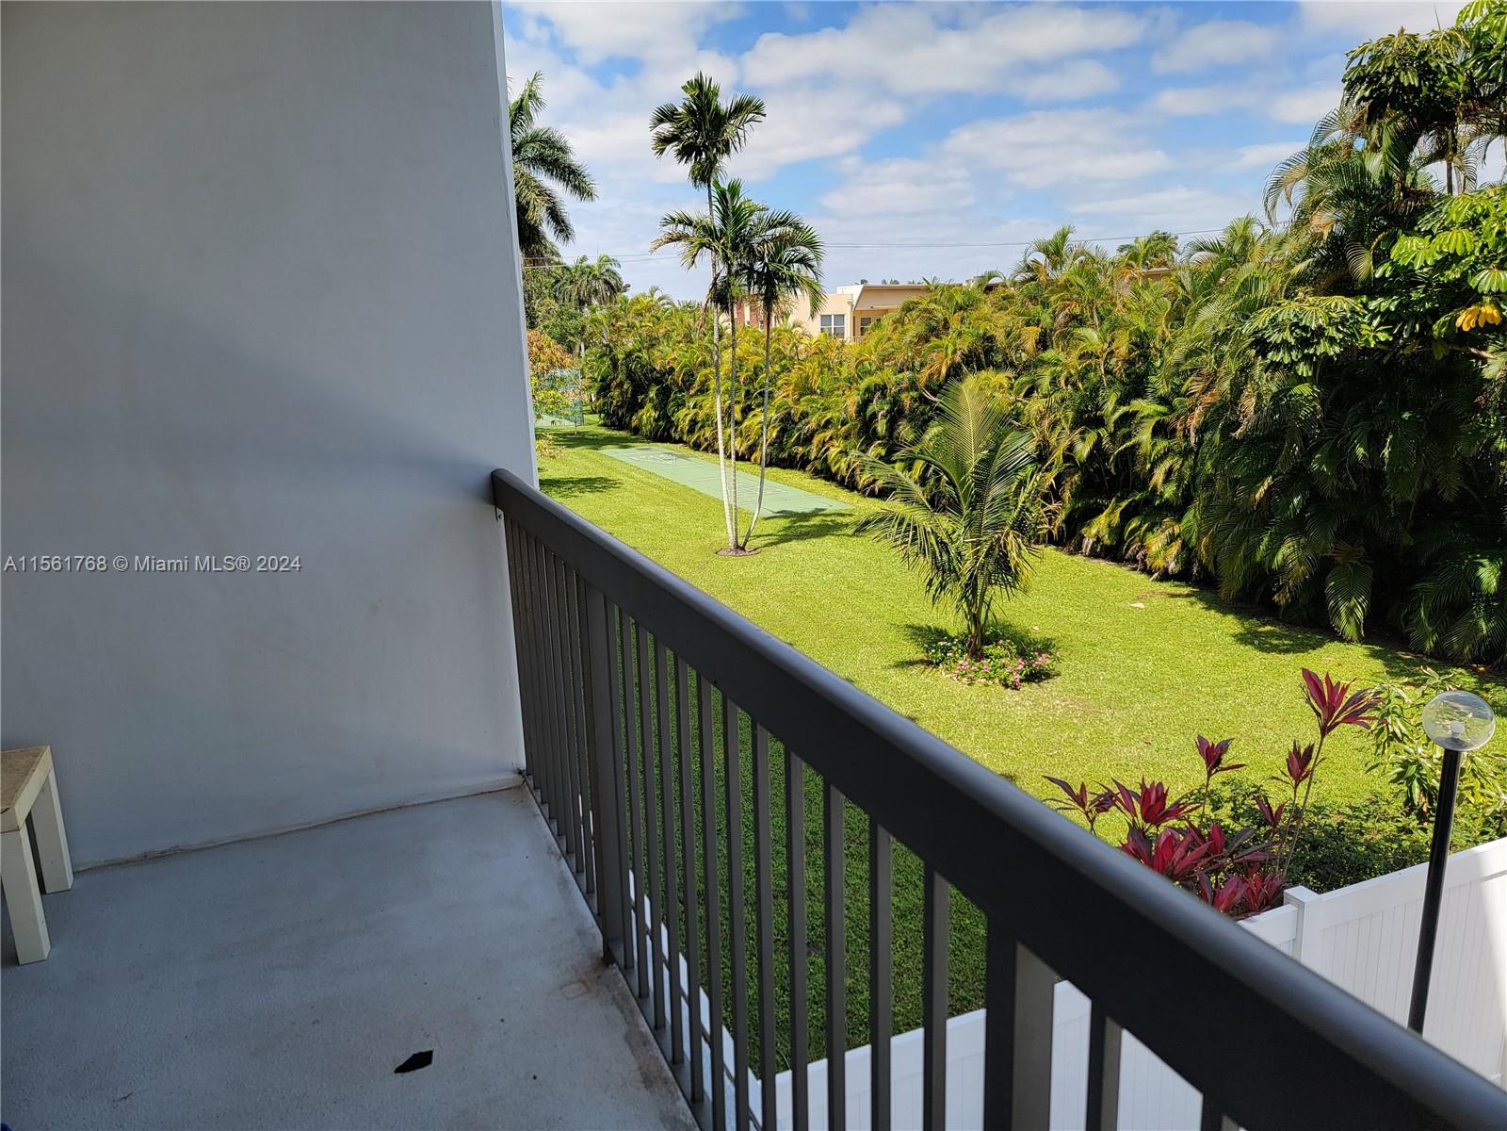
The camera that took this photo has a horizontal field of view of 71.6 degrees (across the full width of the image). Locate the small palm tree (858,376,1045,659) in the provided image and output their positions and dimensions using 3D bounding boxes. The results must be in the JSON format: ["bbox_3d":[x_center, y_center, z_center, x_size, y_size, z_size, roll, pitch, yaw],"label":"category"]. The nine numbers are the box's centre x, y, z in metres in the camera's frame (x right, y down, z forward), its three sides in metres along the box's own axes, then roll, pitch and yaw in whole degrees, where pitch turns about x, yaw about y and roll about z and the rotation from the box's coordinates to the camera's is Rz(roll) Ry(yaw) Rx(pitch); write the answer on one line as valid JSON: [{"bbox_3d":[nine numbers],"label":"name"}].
[{"bbox_3d":[2.662,-0.586,14.023,2.528,3.823,2.528,-1,12,0],"label":"small palm tree"}]

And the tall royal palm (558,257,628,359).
[{"bbox_3d":[-11.291,-16.620,74.811,4.838,10.807,4.838,-1,12,0],"label":"tall royal palm"}]

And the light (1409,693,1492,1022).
[{"bbox_3d":[3.542,1.939,5.446,0.295,2.680,0.295,-1,12,0],"label":"light"}]

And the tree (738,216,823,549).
[{"bbox_3d":[0.620,-3.713,21.771,1.730,6.847,1.730,-1,12,0],"label":"tree"}]

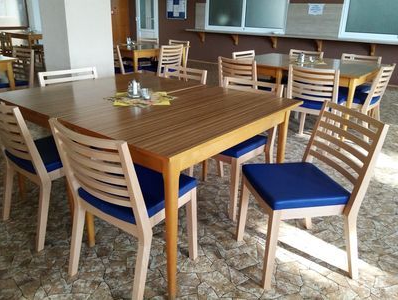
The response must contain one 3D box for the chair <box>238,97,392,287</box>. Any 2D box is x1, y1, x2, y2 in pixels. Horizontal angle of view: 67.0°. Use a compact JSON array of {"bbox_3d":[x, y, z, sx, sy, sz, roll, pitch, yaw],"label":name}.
[{"bbox_3d":[0.542,0.212,1.566,0.530,0.840,0.465,-3,23,-10],"label":"chair"}]

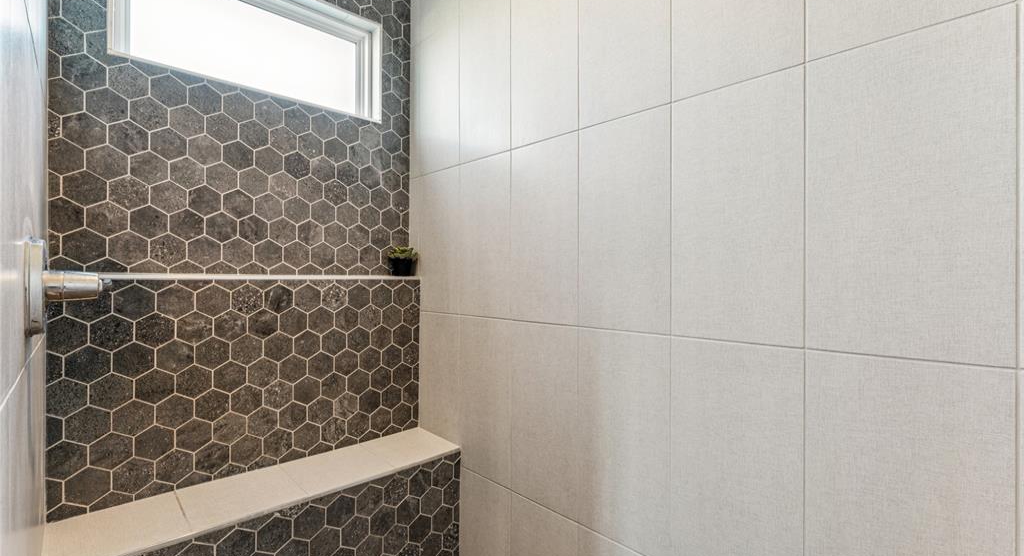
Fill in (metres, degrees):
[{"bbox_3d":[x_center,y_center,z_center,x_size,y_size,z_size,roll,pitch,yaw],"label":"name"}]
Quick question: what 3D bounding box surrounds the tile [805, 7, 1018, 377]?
[{"bbox_3d":[0.740,-0.154,0.872,0.018,0.610,0.302,0,0,-44],"label":"tile"}]

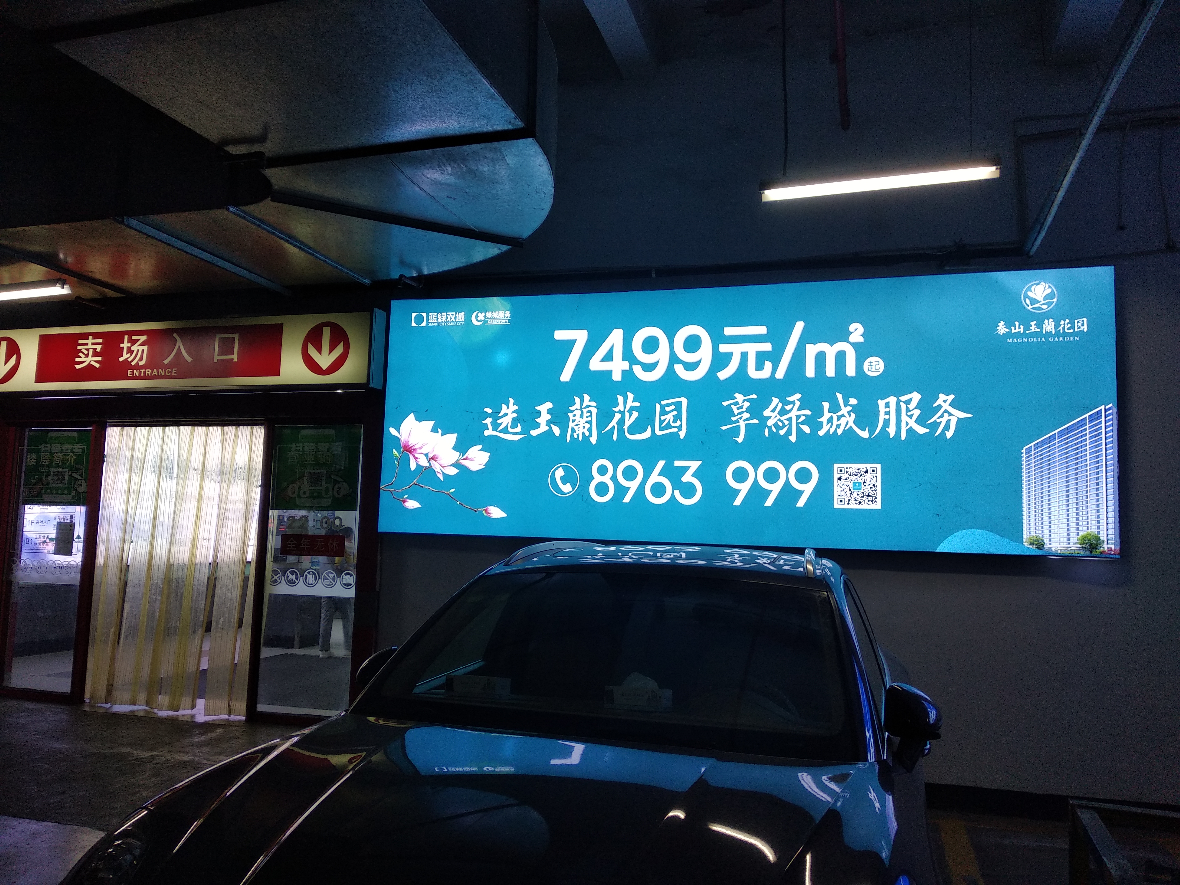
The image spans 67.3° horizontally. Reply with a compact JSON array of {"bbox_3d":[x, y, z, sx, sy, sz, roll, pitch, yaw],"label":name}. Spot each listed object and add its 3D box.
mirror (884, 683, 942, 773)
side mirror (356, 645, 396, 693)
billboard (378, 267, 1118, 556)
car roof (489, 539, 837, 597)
[{"bbox_3d":[1.021,0.899,2.813,0.173,0.255,0.170,0,-6,17],"label":"mirror"},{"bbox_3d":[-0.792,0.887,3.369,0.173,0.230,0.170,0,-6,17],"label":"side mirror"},{"bbox_3d":[0.824,-0.203,6.167,5.006,1.794,0.130,0,-6,17],"label":"billboard"},{"bbox_3d":[0.487,0.593,4.350,1.435,0.175,1.720,0,-6,17],"label":"car roof"}]

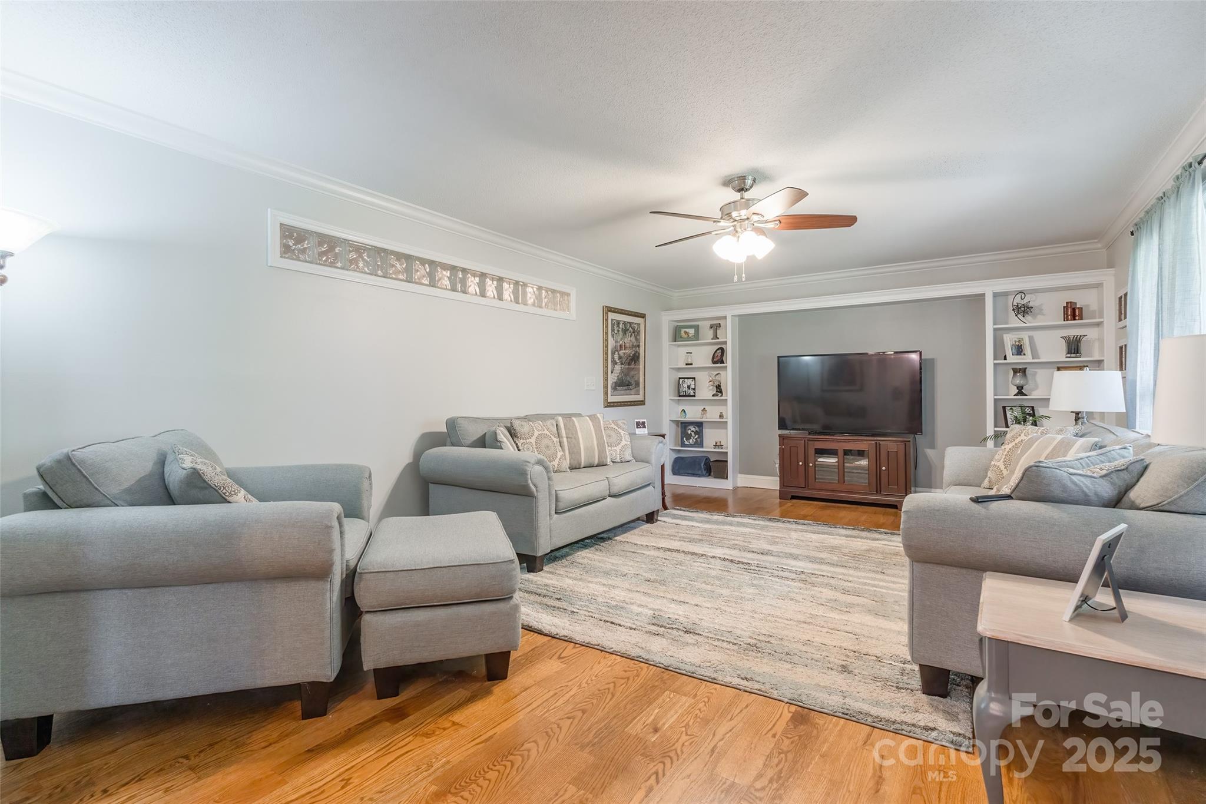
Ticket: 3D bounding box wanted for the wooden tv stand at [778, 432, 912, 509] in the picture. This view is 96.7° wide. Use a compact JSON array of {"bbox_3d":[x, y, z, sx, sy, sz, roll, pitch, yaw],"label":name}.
[{"bbox_3d":[2.497,0.690,5.556,1.220,0.680,0.440,0,1,32],"label":"wooden tv stand"}]

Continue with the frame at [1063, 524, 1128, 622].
[{"bbox_3d":[1.208,0.412,1.295,0.235,0.208,0.090,-1,1,-35],"label":"frame"}]

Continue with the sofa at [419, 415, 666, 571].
[{"bbox_3d":[-0.341,0.585,4.323,1.000,0.970,1.800,0,1,35],"label":"sofa"}]

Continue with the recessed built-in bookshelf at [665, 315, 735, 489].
[{"bbox_3d":[1.208,-0.014,6.607,0.890,2.090,0.300,0,1,32],"label":"recessed built-in bookshelf"}]

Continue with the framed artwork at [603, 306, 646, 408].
[{"bbox_3d":[0.261,-0.484,5.986,0.040,1.070,0.840,0,1,35],"label":"framed artwork"}]

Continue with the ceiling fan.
[{"bbox_3d":[0.847,-1.054,3.262,1.290,0.620,1.290,0,1,32],"label":"ceiling fan"}]

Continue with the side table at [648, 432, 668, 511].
[{"bbox_3d":[0.284,0.689,5.291,0.600,0.730,0.470,0,1,35],"label":"side table"}]

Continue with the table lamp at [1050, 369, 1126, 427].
[{"bbox_3d":[3.393,0.107,3.751,0.410,0.660,0.410,-1,1,0],"label":"table lamp"}]

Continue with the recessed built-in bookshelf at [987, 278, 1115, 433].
[{"bbox_3d":[3.993,-0.021,4.847,0.880,2.090,0.300,0,1,32],"label":"recessed built-in bookshelf"}]

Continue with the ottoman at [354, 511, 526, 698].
[{"bbox_3d":[-0.704,0.840,2.369,0.580,0.510,0.740,-1,1,-17],"label":"ottoman"}]

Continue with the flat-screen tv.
[{"bbox_3d":[2.491,-0.096,5.522,1.360,0.810,0.070,0,1,32],"label":"flat-screen tv"}]

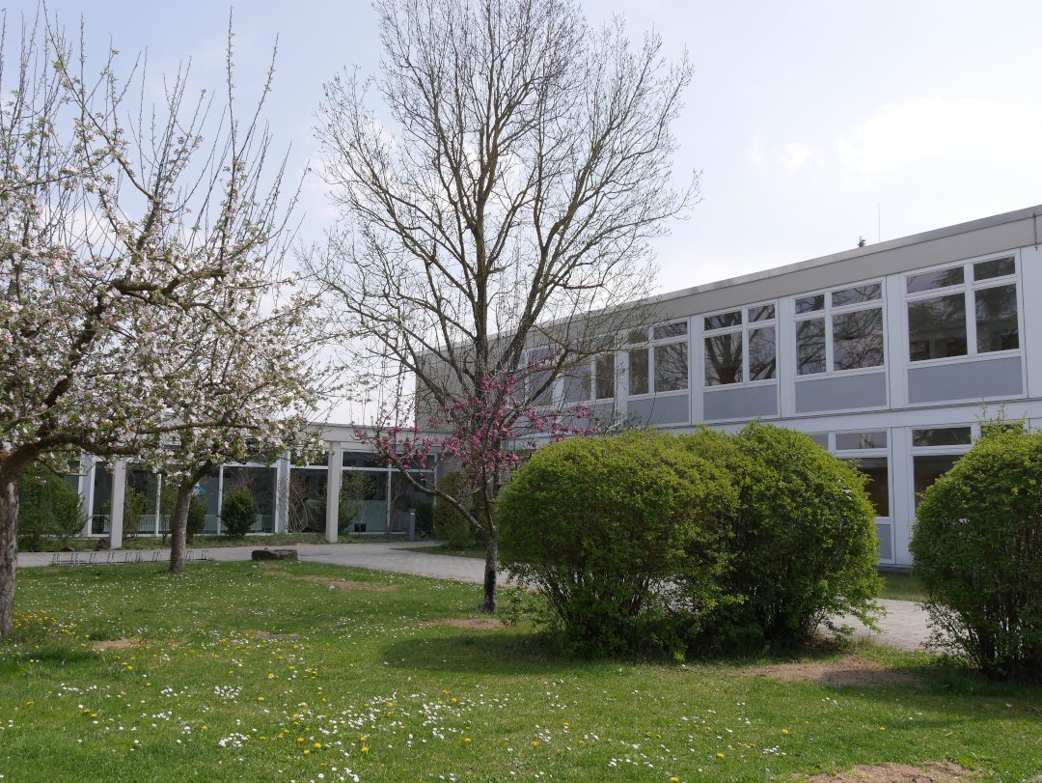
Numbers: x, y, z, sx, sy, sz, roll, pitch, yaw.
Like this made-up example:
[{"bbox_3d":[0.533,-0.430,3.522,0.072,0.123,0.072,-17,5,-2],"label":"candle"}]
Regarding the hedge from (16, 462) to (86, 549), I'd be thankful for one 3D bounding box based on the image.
[{"bbox_3d":[-13.601,3.292,26.018,2.100,2.500,1.600,6,-9,-37],"label":"hedge"}]

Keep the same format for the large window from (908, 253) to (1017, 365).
[{"bbox_3d":[9.606,-1.755,19.753,0.140,2.077,2.457,6,-9,-37],"label":"large window"}]

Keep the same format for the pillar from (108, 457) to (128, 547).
[{"bbox_3d":[-11.943,3.135,26.808,0.260,2.984,0.265,6,-9,-37],"label":"pillar"}]

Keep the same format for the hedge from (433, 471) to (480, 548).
[{"bbox_3d":[-2.219,4.058,31.019,1.400,2.400,1.400,6,-9,-37],"label":"hedge"}]

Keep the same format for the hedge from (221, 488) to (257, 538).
[{"bbox_3d":[-9.317,3.982,29.827,1.150,1.600,1.150,6,-9,-37],"label":"hedge"}]

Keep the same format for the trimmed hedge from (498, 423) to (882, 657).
[{"bbox_3d":[1.830,1.515,9.750,4.050,2.400,2.400,2,-7,-11],"label":"trimmed hedge"}]

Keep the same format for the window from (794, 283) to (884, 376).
[{"bbox_3d":[7.762,-1.481,22.111,0.140,2.055,2.450,6,-9,-37],"label":"window"}]

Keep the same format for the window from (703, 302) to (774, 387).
[{"bbox_3d":[5.915,-1.217,24.474,0.140,2.047,2.421,6,-9,-37],"label":"window"}]

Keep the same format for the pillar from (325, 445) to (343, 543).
[{"bbox_3d":[-6.446,3.476,31.068,0.265,3.379,0.265,6,-9,-37],"label":"pillar"}]

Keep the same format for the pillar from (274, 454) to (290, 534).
[{"bbox_3d":[-8.360,3.521,31.667,0.380,2.891,0.300,6,-9,-37],"label":"pillar"}]

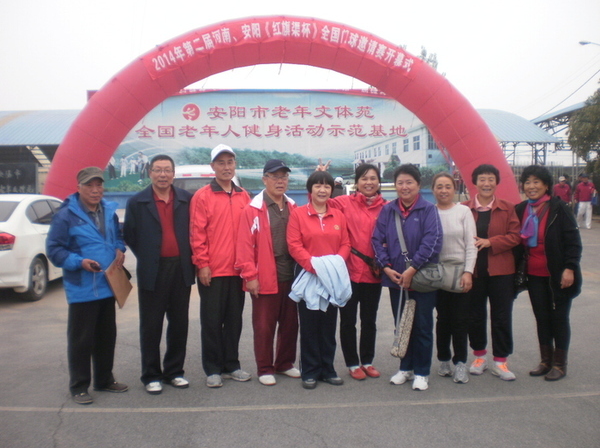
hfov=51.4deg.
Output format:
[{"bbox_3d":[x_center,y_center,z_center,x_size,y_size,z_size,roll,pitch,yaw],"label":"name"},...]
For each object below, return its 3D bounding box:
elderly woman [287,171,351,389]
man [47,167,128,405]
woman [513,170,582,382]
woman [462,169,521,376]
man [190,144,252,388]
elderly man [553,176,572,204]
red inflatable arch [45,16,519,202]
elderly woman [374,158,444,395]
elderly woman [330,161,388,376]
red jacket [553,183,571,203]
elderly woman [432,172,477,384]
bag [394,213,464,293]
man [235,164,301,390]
[{"bbox_3d":[0.145,0.405,4.650,0.500,1.600,0.360,0,4,-5],"label":"elderly woman"},{"bbox_3d":[-1.502,0.410,4.430,0.510,1.630,0.370,-2,4,-34],"label":"man"},{"bbox_3d":[1.871,0.361,4.698,0.520,1.596,0.360,2,4,24],"label":"woman"},{"bbox_3d":[1.430,0.356,4.710,0.500,1.604,0.360,1,4,12],"label":"woman"},{"bbox_3d":[-0.590,0.300,4.690,0.460,1.780,0.330,-1,4,-20],"label":"man"},{"bbox_3d":[8.287,-0.668,19.699,0.560,1.658,0.360,0,4,5],"label":"elderly man"},{"bbox_3d":[-0.390,-2.024,13.896,11.000,5.135,1.150,0,4,-2],"label":"red inflatable arch"},{"bbox_3d":[0.775,0.372,4.498,0.520,1.601,0.400,1,4,13],"label":"elderly woman"},{"bbox_3d":[0.421,0.360,4.820,0.530,1.650,0.340,-1,4,-8],"label":"elderly woman"},{"bbox_3d":[8.279,-0.955,19.680,0.560,0.630,0.300,0,4,5],"label":"red jacket"},{"bbox_3d":[1.110,0.388,4.663,0.480,1.547,0.340,1,4,10],"label":"elderly woman"},{"bbox_3d":[0.946,0.216,4.560,0.500,0.570,0.200,0,4,7],"label":"bag"},{"bbox_3d":[-0.239,0.350,4.740,0.490,1.690,0.340,-2,4,-24],"label":"man"}]

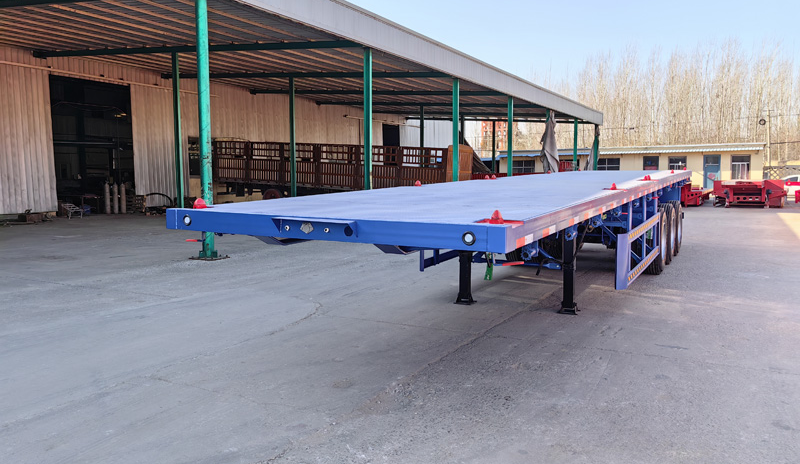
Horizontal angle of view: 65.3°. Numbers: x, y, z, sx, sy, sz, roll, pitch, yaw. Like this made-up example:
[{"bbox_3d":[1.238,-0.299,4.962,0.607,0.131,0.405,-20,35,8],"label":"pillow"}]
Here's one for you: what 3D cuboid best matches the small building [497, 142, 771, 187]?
[{"bbox_3d":[14.405,-3.865,40.522,15.871,3.080,5.000,3,6,29],"label":"small building"}]

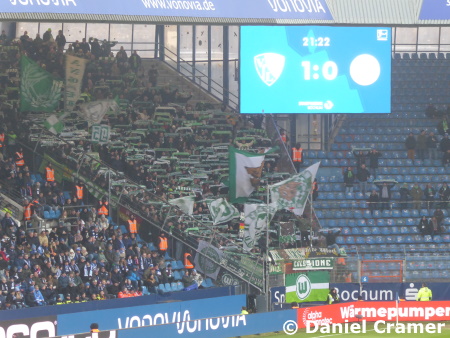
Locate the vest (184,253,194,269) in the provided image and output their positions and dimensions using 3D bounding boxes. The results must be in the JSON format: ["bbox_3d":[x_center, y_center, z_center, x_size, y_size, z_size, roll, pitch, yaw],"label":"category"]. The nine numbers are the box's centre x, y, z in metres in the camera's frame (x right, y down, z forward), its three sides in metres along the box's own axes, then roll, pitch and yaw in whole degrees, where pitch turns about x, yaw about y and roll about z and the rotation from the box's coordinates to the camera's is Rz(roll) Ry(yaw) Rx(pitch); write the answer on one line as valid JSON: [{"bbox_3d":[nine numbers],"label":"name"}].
[{"bbox_3d":[-1.590,4.204,157.500,0.340,0.700,0.500,0,2,-12],"label":"vest"}]

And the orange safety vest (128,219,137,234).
[{"bbox_3d":[-4.365,2.722,163.197,0.460,0.680,0.290,0,2,7],"label":"orange safety vest"}]

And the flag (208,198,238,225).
[{"bbox_3d":[-0.071,2.016,163.500,1.450,1.250,0.350,0,1,-6],"label":"flag"}]

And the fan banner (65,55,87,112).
[{"bbox_3d":[-7.439,-4.254,171.500,1.080,2.880,0.300,0,2,-11],"label":"fan banner"}]

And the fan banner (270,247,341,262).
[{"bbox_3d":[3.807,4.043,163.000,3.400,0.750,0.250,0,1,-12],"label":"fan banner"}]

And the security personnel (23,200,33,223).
[{"bbox_3d":[-8.888,2.269,155.500,0.520,1.780,0.380,-1,1,-37],"label":"security personnel"}]

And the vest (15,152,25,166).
[{"bbox_3d":[-9.718,-0.435,163.000,0.460,0.660,0.320,-1,1,-34],"label":"vest"}]

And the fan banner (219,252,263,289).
[{"bbox_3d":[0.833,4.808,164.070,2.500,1.250,0.050,31,17,28],"label":"fan banner"}]

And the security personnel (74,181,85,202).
[{"bbox_3d":[-6.729,1.485,160.500,0.380,1.780,0.550,1,2,30],"label":"security personnel"}]

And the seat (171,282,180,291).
[{"bbox_3d":[-2.298,5.469,160.025,0.420,0.420,0.450,1,2,32],"label":"seat"}]

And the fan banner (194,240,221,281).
[{"bbox_3d":[-0.766,4.383,165.104,1.350,1.350,0.050,25,15,29],"label":"fan banner"}]

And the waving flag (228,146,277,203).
[{"bbox_3d":[1.336,0.267,167.500,2.350,2.720,0.500,0,1,-6],"label":"waving flag"}]

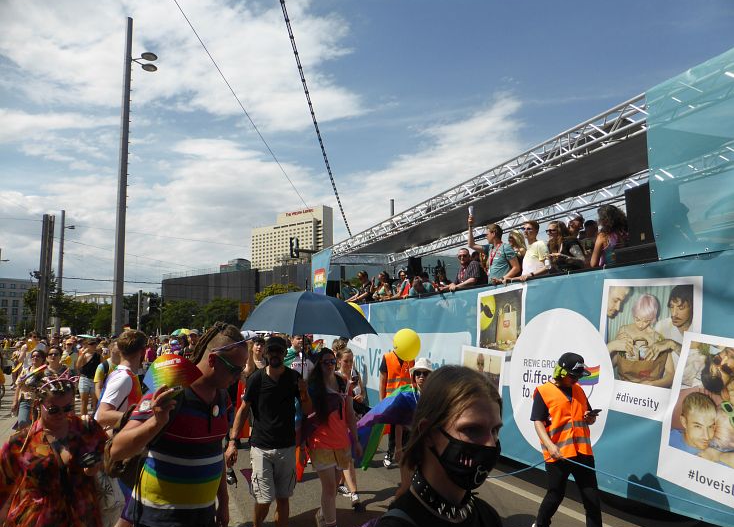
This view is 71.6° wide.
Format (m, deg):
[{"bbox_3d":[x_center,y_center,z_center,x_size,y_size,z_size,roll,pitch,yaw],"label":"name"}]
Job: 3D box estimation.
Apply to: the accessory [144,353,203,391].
[{"bbox_3d":[-0.774,0.439,2.030,0.235,0.155,0.035,-11,-5,-13],"label":"accessory"}]

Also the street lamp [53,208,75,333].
[{"bbox_3d":[-25.508,1.716,43.206,1.150,12.600,1.150,4,-9,-31],"label":"street lamp"}]

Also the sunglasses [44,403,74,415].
[{"bbox_3d":[-1.531,0.726,2.530,0.140,0.050,0.145,14,4,40],"label":"sunglasses"}]

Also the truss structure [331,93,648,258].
[{"bbox_3d":[1.817,-0.658,8.876,2.250,0.400,9.800,2,-8,-21],"label":"truss structure"}]

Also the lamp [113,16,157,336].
[{"bbox_3d":[-7.770,-2.184,17.275,1.200,12.800,1.250,3,-8,-26],"label":"lamp"}]

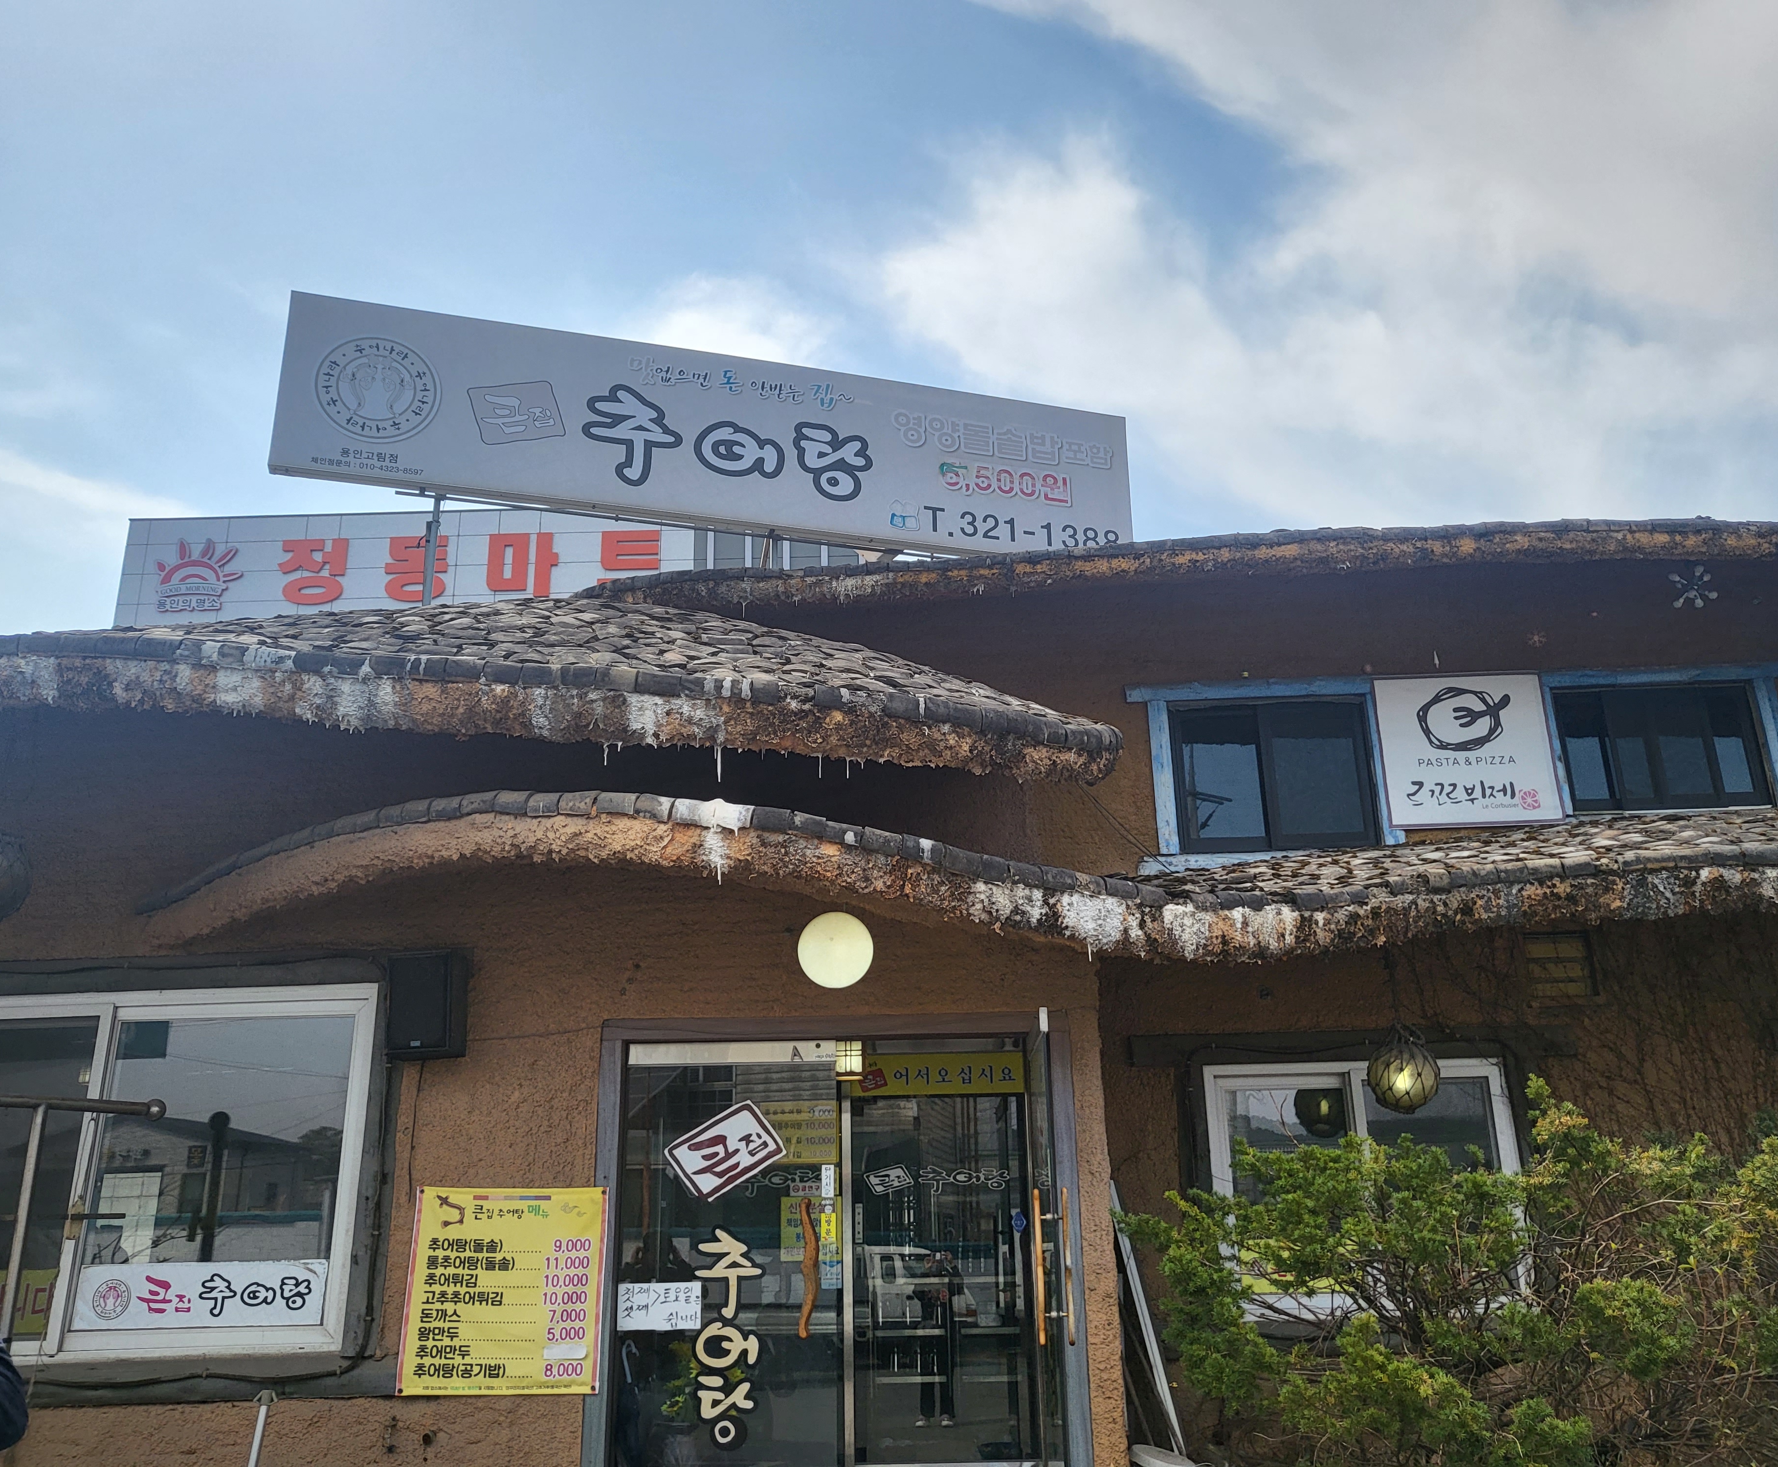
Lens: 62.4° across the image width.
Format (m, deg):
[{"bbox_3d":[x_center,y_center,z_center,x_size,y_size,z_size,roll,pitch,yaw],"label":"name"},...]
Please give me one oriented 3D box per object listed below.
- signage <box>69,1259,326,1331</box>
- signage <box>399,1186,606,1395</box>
[{"bbox_3d":[-2.783,2.277,5.951,1.012,0.242,0.020,-1,-20,1],"label":"signage"},{"bbox_3d":[-1.525,2.216,5.857,0.781,0.771,0.020,-1,-20,1],"label":"signage"}]

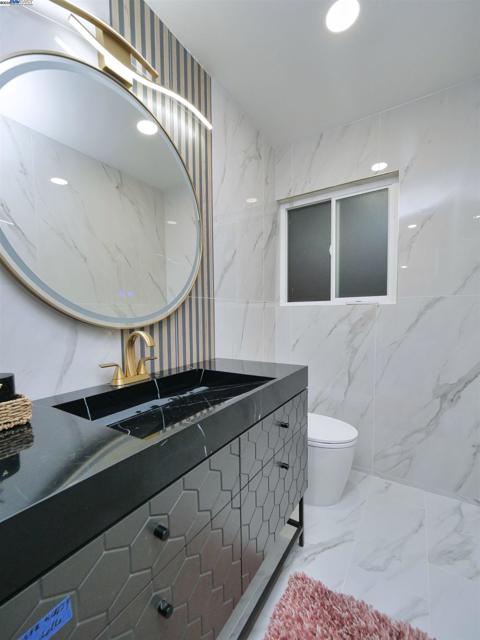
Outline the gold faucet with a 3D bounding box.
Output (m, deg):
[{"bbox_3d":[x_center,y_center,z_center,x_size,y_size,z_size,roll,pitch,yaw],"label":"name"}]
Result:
[{"bbox_3d":[-0.390,0.143,1.008,0.165,0.204,0.249,1,2,34],"label":"gold faucet"}]

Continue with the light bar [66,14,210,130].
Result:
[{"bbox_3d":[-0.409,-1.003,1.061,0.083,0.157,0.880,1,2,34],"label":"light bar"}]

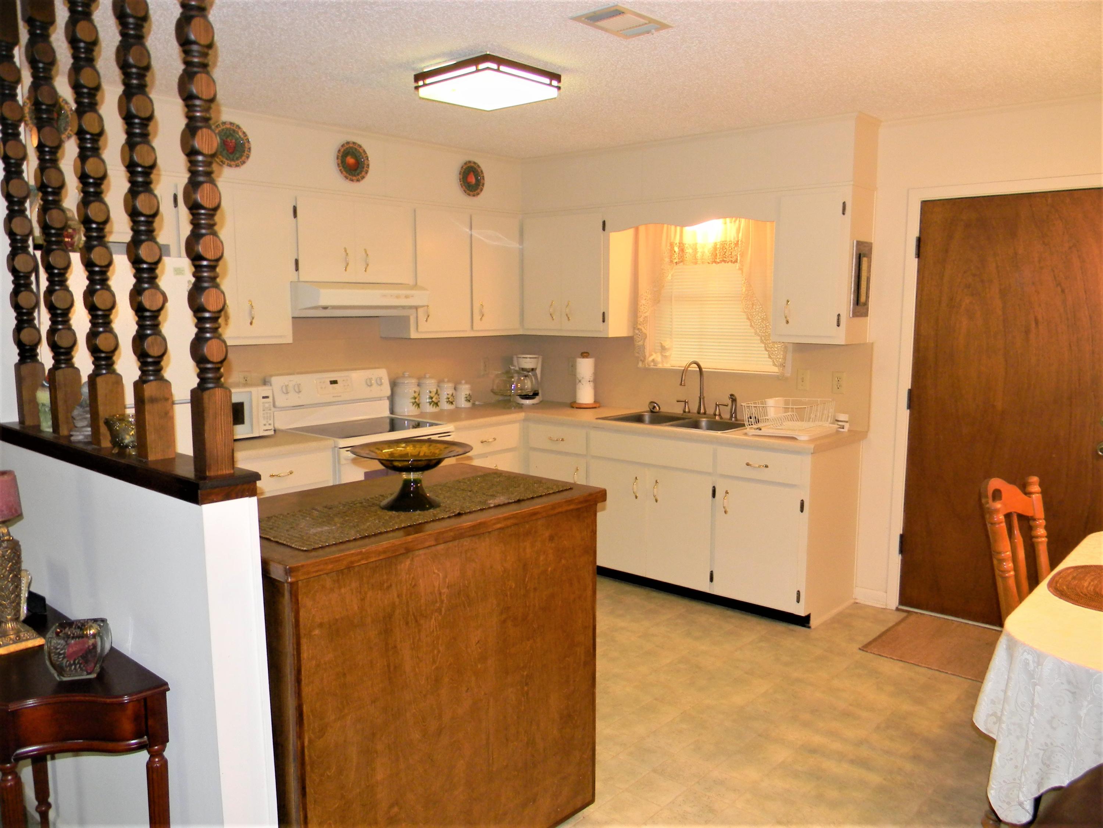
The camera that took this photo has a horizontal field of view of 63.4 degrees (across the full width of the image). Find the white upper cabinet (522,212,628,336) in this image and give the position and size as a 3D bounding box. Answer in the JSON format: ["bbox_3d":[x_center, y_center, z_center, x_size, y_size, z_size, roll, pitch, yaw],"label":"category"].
[{"bbox_3d":[0.163,-0.877,5.595,0.695,0.763,0.295,6,9,41],"label":"white upper cabinet"}]

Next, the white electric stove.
[{"bbox_3d":[-1.006,0.385,4.835,0.660,1.180,0.760,6,9,41],"label":"white electric stove"}]

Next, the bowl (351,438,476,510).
[{"bbox_3d":[-0.392,0.177,2.496,0.335,0.158,0.335,0,7,0],"label":"bowl"}]

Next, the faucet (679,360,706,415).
[{"bbox_3d":[0.814,-0.140,5.089,0.055,0.325,0.260,6,9,41],"label":"faucet"}]

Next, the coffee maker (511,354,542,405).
[{"bbox_3d":[-0.149,-0.231,5.866,0.190,0.320,0.220,0,7,-1],"label":"coffee maker"}]

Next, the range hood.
[{"bbox_3d":[-1.079,-0.611,4.760,0.460,0.177,0.764,6,9,41],"label":"range hood"}]

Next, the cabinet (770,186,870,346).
[{"bbox_3d":[1.365,-0.735,4.497,0.393,0.753,0.285,6,9,41],"label":"cabinet"}]

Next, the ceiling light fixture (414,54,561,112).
[{"bbox_3d":[-0.247,-1.282,3.473,0.410,0.090,0.410,6,9,41],"label":"ceiling light fixture"}]

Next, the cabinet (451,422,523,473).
[{"bbox_3d":[-0.577,0.466,5.354,0.615,0.869,0.590,6,9,41],"label":"cabinet"}]

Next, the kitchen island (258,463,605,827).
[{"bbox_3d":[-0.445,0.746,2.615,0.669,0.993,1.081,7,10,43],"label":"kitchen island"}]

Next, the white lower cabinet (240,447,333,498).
[{"bbox_3d":[-1.473,0.592,4.340,0.615,0.869,0.570,6,9,41],"label":"white lower cabinet"}]

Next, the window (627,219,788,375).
[{"bbox_3d":[0.885,-0.678,5.121,0.995,0.895,0.090,6,9,41],"label":"window"}]

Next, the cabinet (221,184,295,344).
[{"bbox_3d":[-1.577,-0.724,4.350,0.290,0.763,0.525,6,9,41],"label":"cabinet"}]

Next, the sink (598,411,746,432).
[{"bbox_3d":[0.712,0.129,4.935,0.820,0.185,0.503,6,9,41],"label":"sink"}]

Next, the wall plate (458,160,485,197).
[{"bbox_3d":[-0.475,-1.398,5.311,0.024,0.207,0.207,6,9,41],"label":"wall plate"}]

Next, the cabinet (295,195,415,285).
[{"bbox_3d":[-1.135,-0.927,4.790,0.285,0.447,0.780,6,9,41],"label":"cabinet"}]

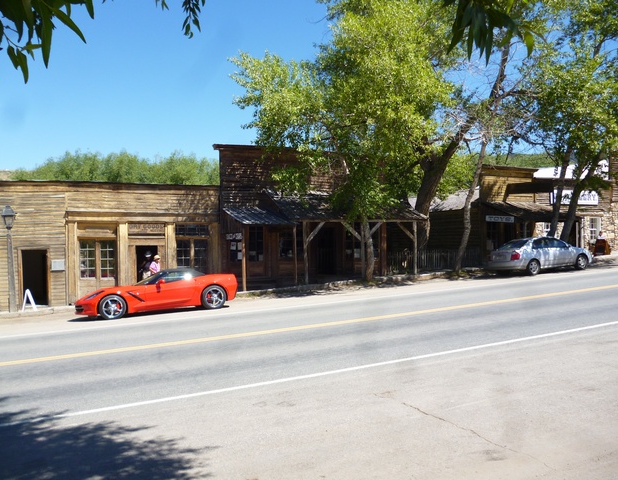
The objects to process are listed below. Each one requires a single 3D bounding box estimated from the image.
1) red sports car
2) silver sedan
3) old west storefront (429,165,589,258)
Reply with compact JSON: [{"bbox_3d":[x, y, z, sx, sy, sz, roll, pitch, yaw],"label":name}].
[{"bbox_3d":[-4.363,1.438,15.022,4.495,1.235,1.877,-3,1,-24],"label":"red sports car"},{"bbox_3d":[9.400,0.583,21.079,4.480,1.470,1.735,-3,1,-24],"label":"silver sedan"},{"bbox_3d":[9.326,-1.202,27.353,3.949,4.859,8.500,-1,0,-24],"label":"old west storefront"}]

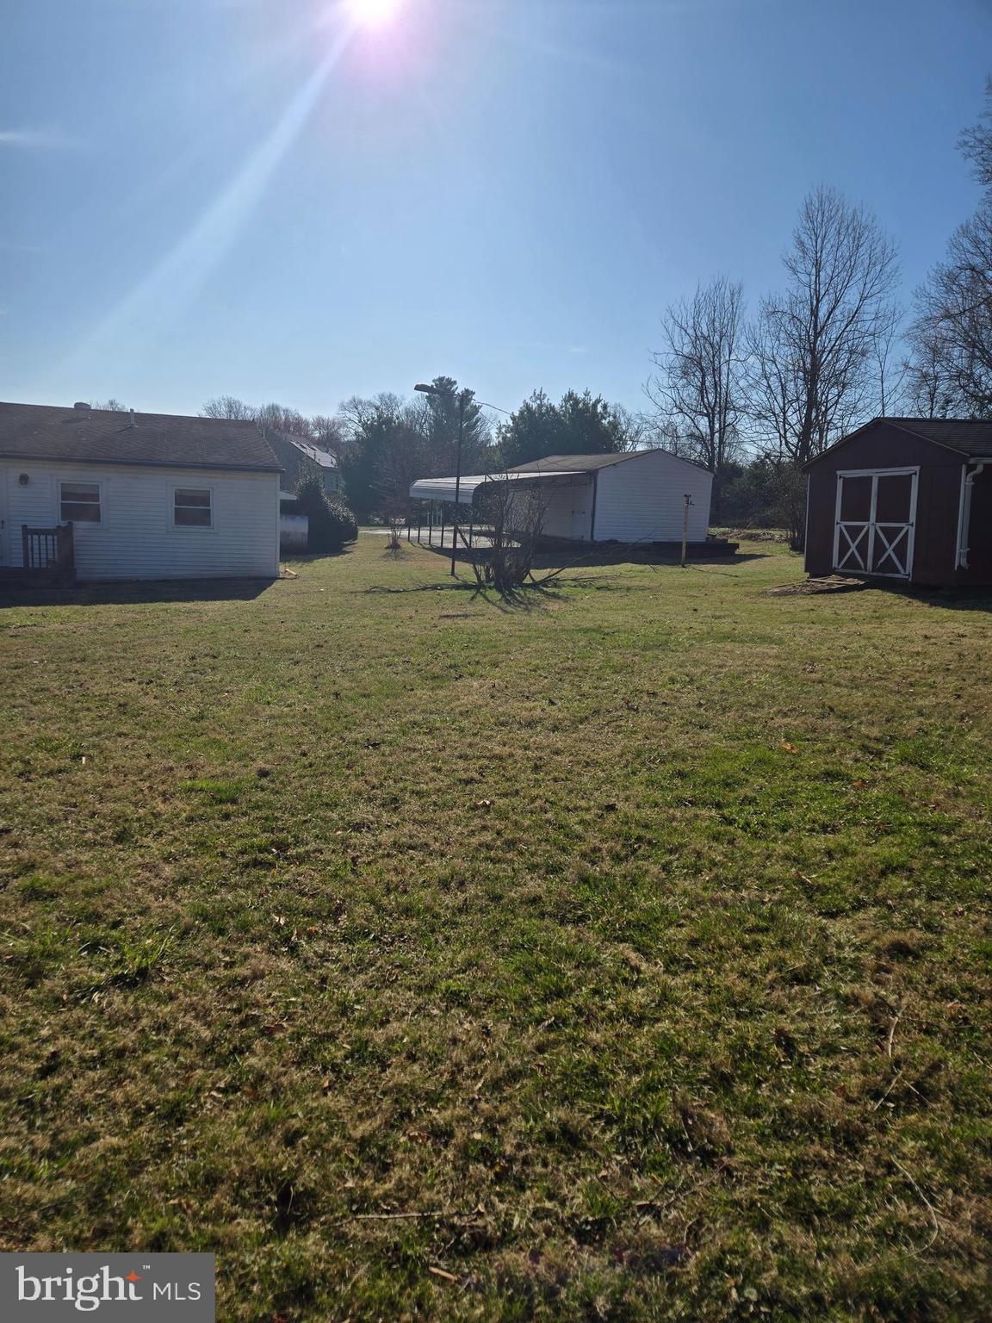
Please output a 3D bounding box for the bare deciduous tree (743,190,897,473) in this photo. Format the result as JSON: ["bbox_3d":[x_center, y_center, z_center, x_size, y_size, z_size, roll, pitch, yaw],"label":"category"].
[{"bbox_3d":[14.681,-13.392,39.558,6.800,14.639,6.800,2,11,0],"label":"bare deciduous tree"}]

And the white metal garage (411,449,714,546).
[{"bbox_3d":[1.730,-6.037,32.342,8.650,3.500,9.100,-2,12,-20],"label":"white metal garage"}]

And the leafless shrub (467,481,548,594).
[{"bbox_3d":[0.195,-2.283,15.556,1.400,1.920,1.400,2,11,0],"label":"leafless shrub"}]

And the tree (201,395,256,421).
[{"bbox_3d":[-29.384,-23.462,95.951,7.500,10.649,7.500,2,11,0],"label":"tree"}]

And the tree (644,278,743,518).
[{"bbox_3d":[9.996,-12.902,43.838,4.900,11.797,4.900,2,11,0],"label":"tree"}]

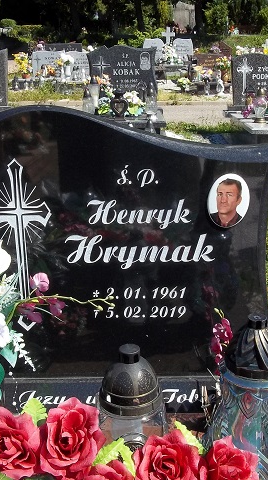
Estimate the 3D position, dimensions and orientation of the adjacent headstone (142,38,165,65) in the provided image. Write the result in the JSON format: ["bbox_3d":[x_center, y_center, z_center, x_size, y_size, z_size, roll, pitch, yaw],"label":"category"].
[{"bbox_3d":[0.489,-4.528,14.144,0.524,0.544,0.110,-1,17,1],"label":"adjacent headstone"}]

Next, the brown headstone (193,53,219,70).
[{"bbox_3d":[1.650,-3.796,12.890,0.672,0.489,0.110,-1,17,1],"label":"brown headstone"}]

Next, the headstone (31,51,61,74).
[{"bbox_3d":[-1.893,-3.879,13.118,0.675,0.572,0.110,-1,17,1],"label":"headstone"}]

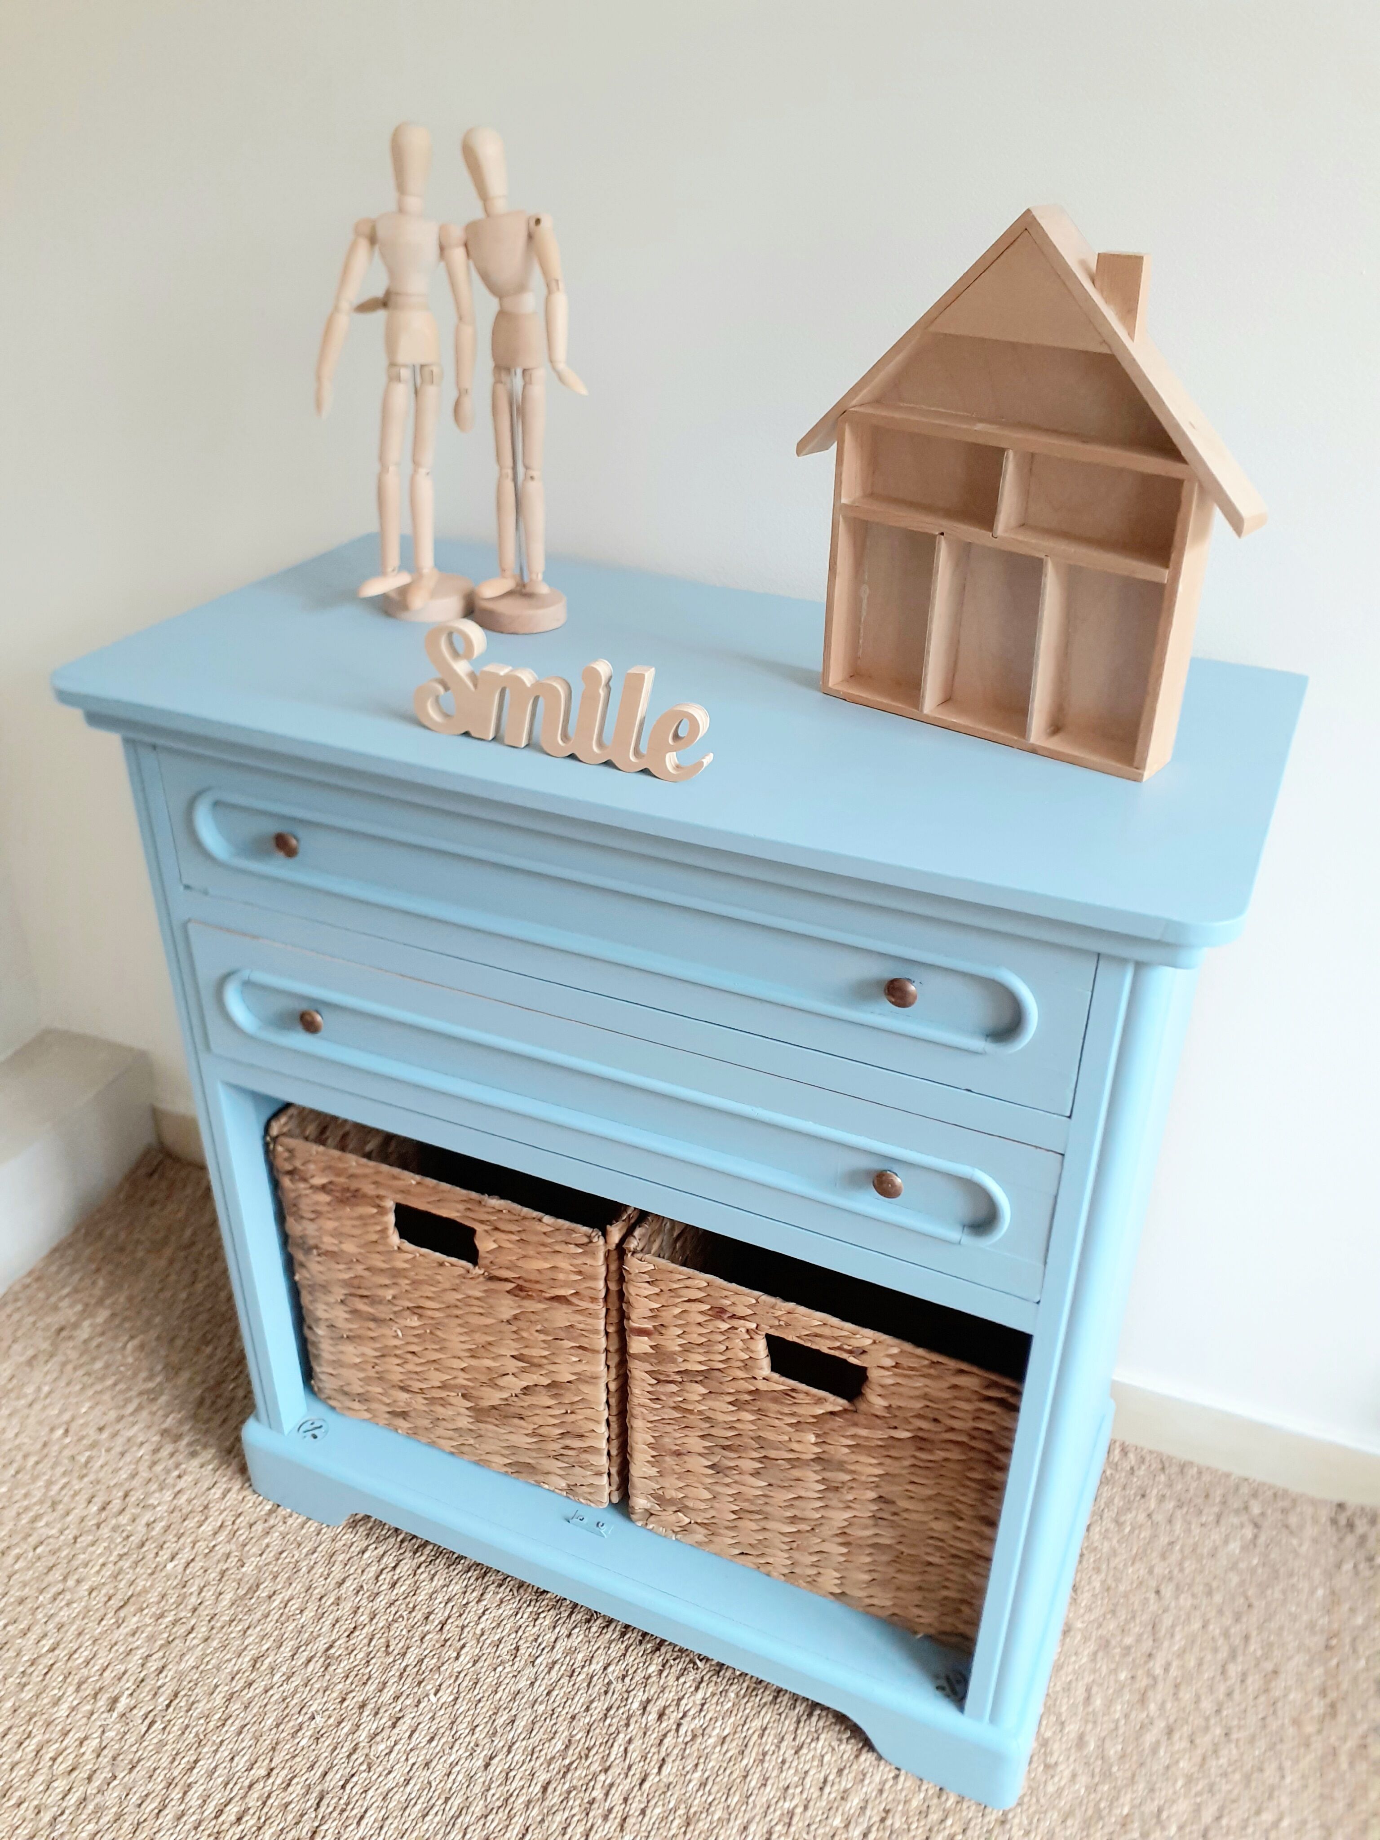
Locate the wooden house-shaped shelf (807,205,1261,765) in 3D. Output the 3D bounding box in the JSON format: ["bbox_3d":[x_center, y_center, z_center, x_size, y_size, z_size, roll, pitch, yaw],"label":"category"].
[{"bbox_3d":[0.190,-0.250,0.834,0.284,0.294,0.037,22,36,32],"label":"wooden house-shaped shelf"}]

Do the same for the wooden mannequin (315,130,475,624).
[{"bbox_3d":[-0.209,-0.377,1.014,0.135,0.328,0.115,9,31,14],"label":"wooden mannequin"}]

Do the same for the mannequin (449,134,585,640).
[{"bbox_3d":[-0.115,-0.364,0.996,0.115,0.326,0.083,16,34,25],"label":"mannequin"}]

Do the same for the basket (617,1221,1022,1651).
[{"bbox_3d":[0.157,0.360,1.241,0.319,0.319,0.298,13,32,21],"label":"basket"}]

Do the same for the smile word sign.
[{"bbox_3d":[-0.079,-0.133,0.848,0.196,0.074,0.014,13,32,21],"label":"smile word sign"}]

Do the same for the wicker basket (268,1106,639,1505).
[{"bbox_3d":[-0.146,0.289,1.359,0.321,0.319,0.298,13,32,21],"label":"wicker basket"}]

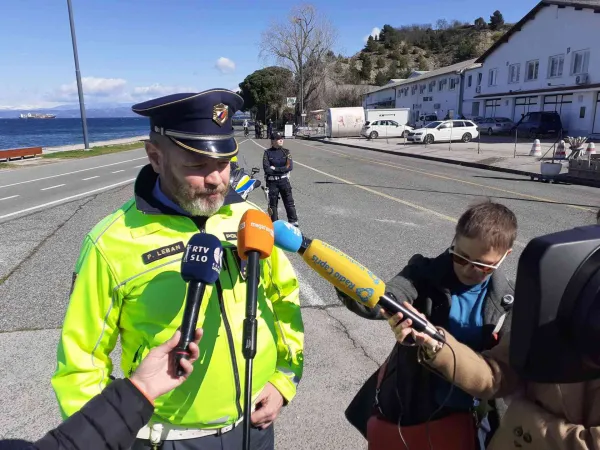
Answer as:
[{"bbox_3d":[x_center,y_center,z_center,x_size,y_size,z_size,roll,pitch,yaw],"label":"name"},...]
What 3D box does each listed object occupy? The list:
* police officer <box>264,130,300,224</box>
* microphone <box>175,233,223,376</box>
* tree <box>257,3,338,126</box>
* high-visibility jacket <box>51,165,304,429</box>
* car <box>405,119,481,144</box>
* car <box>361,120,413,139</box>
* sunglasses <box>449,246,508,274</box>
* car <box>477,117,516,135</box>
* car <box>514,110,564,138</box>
[{"bbox_3d":[-0.370,-0.846,8.632,0.600,1.680,0.400,0,13,3],"label":"police officer"},{"bbox_3d":[-0.200,0.142,0.873,0.076,0.262,0.076,5,-17,-1],"label":"microphone"},{"bbox_3d":[-0.316,-18.020,54.328,9.300,14.400,9.000,-1,13,0],"label":"tree"},{"bbox_3d":[-0.333,0.193,1.307,0.650,0.710,0.380,-8,15,-28],"label":"high-visibility jacket"},{"bbox_3d":[9.541,-6.281,31.360,4.690,1.470,1.830,-4,14,-15],"label":"car"},{"bbox_3d":[7.465,-8.146,39.590,4.280,1.490,1.800,-3,13,-8],"label":"car"},{"bbox_3d":[0.473,0.062,1.275,0.143,0.050,0.145,19,37,10],"label":"sunglasses"},{"bbox_3d":[17.082,-8.860,41.972,1.740,1.430,4.500,-4,14,-15],"label":"car"},{"bbox_3d":[18.562,-7.912,36.982,1.830,1.800,4.550,-2,13,-5],"label":"car"}]

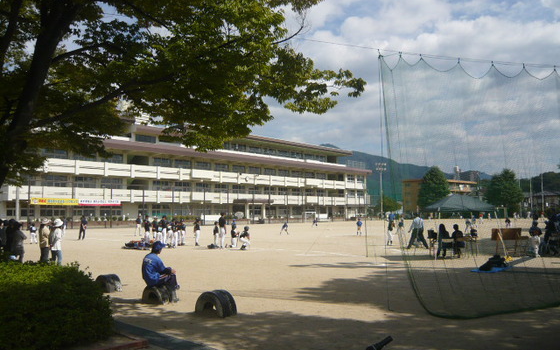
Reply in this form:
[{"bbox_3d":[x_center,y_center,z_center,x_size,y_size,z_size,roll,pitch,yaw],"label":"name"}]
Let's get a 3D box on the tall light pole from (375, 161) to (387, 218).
[{"bbox_3d":[21.932,3.449,98.032,2.600,12.200,0.900,-1,-5,11],"label":"tall light pole"}]

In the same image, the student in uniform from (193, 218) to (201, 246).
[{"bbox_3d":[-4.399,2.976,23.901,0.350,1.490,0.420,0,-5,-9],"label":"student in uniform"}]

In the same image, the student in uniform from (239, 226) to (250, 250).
[{"bbox_3d":[-1.646,2.935,21.305,0.550,1.120,0.450,1,-5,-12],"label":"student in uniform"}]

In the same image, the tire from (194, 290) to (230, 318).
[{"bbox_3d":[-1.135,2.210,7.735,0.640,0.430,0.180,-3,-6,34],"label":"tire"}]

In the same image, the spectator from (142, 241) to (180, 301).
[{"bbox_3d":[-2.359,1.897,8.977,0.660,1.190,0.480,3,-6,-35],"label":"spectator"}]

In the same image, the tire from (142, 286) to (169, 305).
[{"bbox_3d":[-2.431,2.352,8.886,0.600,0.390,0.180,-3,-6,34],"label":"tire"}]

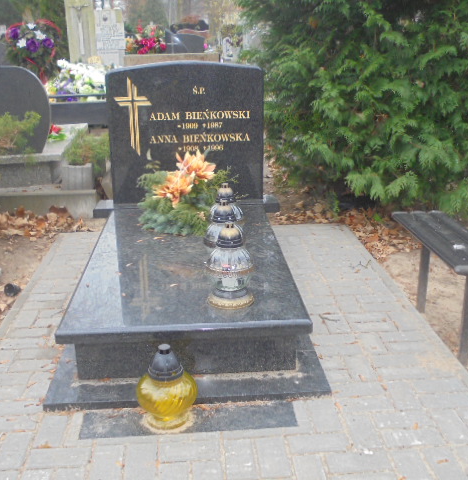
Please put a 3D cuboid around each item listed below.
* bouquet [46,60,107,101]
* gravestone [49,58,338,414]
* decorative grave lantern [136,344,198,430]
[{"bbox_3d":[-1.823,-1.836,7.405,0.740,0.480,0.550,-2,18,-3],"label":"bouquet"},{"bbox_3d":[-0.259,-0.266,3.151,1.190,1.140,2.110,-2,18,-3],"label":"gravestone"},{"bbox_3d":[-0.235,0.502,2.209,0.215,0.277,0.215,-2,18,-3],"label":"decorative grave lantern"}]

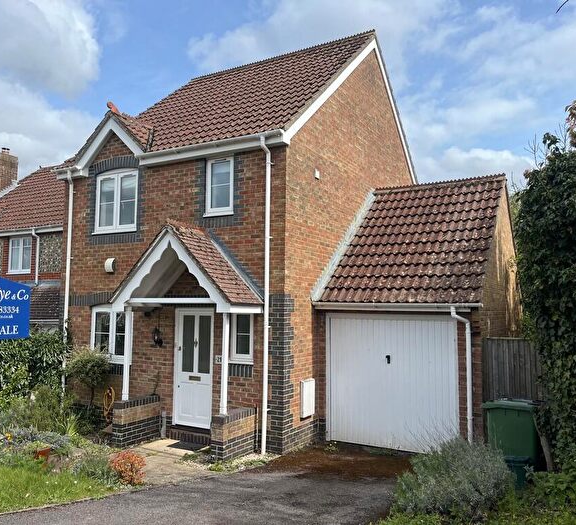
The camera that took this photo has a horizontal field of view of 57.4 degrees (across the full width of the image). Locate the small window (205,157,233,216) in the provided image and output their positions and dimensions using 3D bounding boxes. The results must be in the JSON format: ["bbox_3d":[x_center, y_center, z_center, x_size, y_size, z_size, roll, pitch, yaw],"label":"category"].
[{"bbox_3d":[-1.171,-1.299,9.000,0.606,1.004,0.120,-2,-6,29],"label":"small window"}]

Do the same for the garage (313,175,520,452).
[{"bbox_3d":[3.184,0.722,11.153,2.769,4.934,6.524,-2,-6,29],"label":"garage"}]

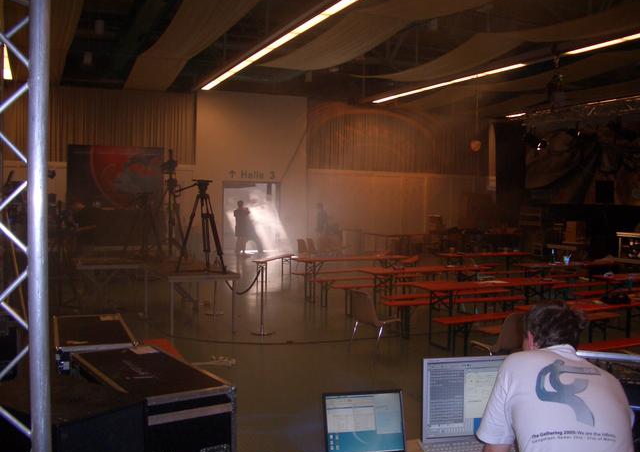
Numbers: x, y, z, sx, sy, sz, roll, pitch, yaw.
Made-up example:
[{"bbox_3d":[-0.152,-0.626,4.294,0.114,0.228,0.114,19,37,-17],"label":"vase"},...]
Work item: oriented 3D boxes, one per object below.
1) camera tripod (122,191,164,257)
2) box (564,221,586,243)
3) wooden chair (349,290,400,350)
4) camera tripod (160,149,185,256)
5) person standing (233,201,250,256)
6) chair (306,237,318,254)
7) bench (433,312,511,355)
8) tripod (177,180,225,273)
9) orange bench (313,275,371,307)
[{"bbox_3d":[-3.263,-0.044,11.895,0.650,1.140,0.620,1,3,0],"label":"camera tripod"},{"bbox_3d":[5.542,0.113,14.117,0.420,0.480,0.380,2,3,27],"label":"box"},{"bbox_3d":[0.686,1.177,8.212,0.500,0.770,0.460,-1,3,-33],"label":"wooden chair"},{"bbox_3d":[-2.655,-0.422,11.656,0.500,1.930,0.480,1,3,0],"label":"camera tripod"},{"bbox_3d":[-2.521,0.057,20.959,0.520,1.770,0.350,1,3,6],"label":"person standing"},{"bbox_3d":[-0.091,0.731,17.575,0.520,0.790,0.480,0,3,-22],"label":"chair"},{"bbox_3d":[2.428,1.359,8.079,2.200,0.460,0.250,0,3,-24],"label":"bench"},{"bbox_3d":[-1.670,-0.005,9.360,0.720,1.330,0.650,0,3,-6],"label":"tripod"},{"bbox_3d":[0.843,1.176,11.690,2.200,0.460,0.250,0,3,-24],"label":"orange bench"}]

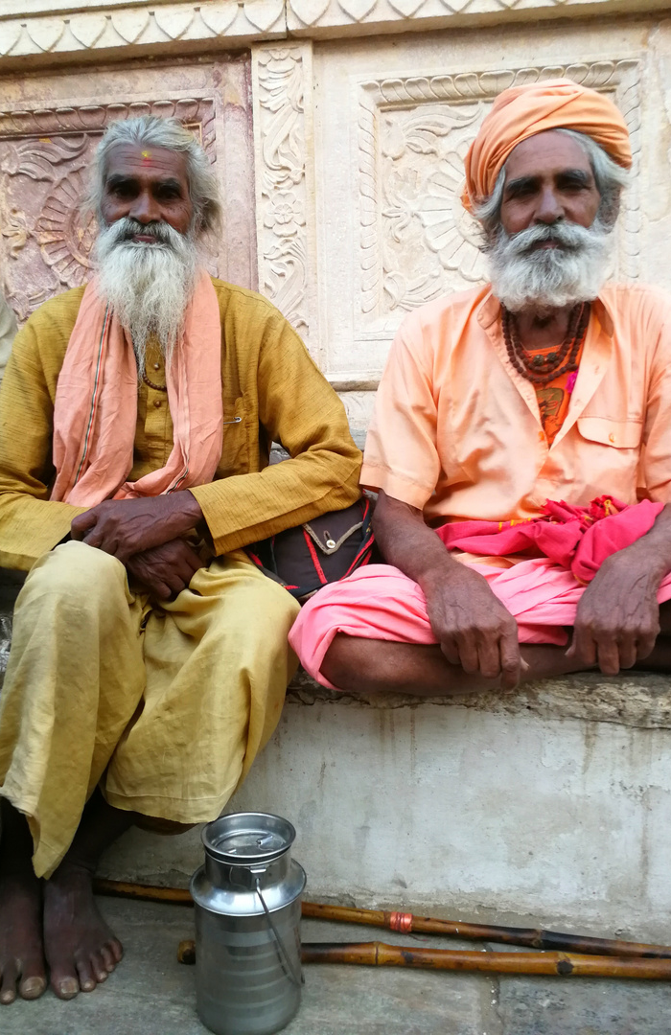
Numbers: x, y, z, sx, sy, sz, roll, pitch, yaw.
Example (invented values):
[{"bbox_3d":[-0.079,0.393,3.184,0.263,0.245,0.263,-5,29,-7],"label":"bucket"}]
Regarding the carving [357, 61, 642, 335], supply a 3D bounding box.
[{"bbox_3d":[0.331,-0.643,1.662,0.565,0.530,0.050,0,5,9],"label":"carving"}]

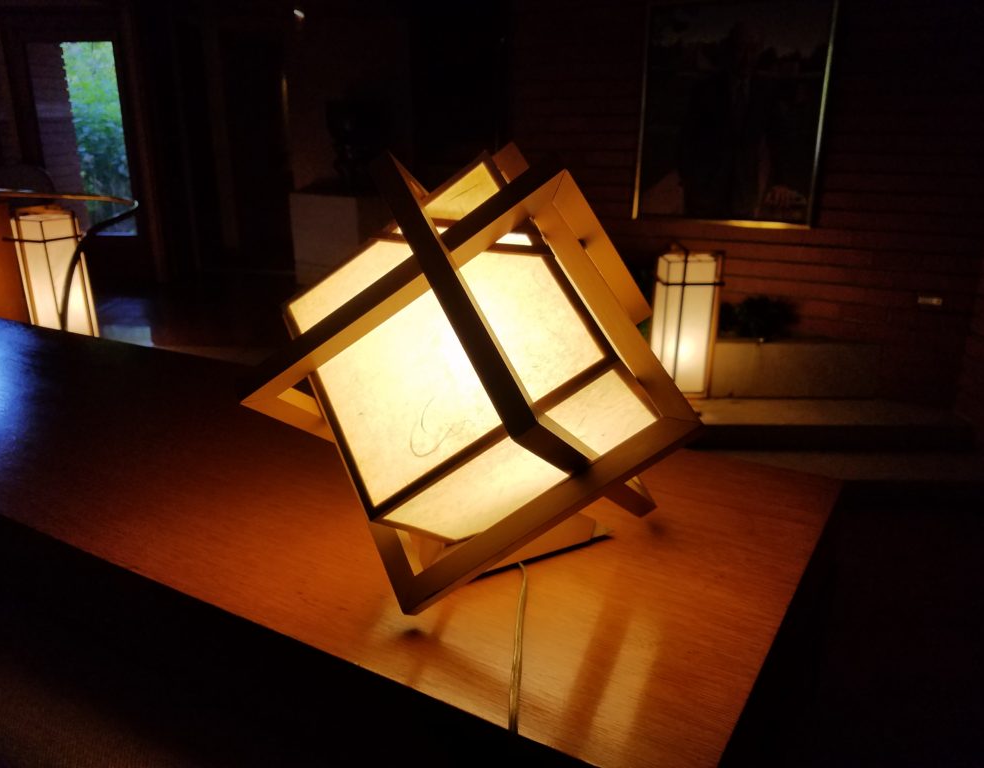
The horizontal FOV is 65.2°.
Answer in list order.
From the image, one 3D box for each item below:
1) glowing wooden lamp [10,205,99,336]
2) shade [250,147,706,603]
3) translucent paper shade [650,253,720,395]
[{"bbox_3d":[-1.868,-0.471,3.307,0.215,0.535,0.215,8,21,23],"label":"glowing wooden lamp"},{"bbox_3d":[-0.004,-0.004,0.781,0.342,0.342,0.342,36,22,-59],"label":"shade"},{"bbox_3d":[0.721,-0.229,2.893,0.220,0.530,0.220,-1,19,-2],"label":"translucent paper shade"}]

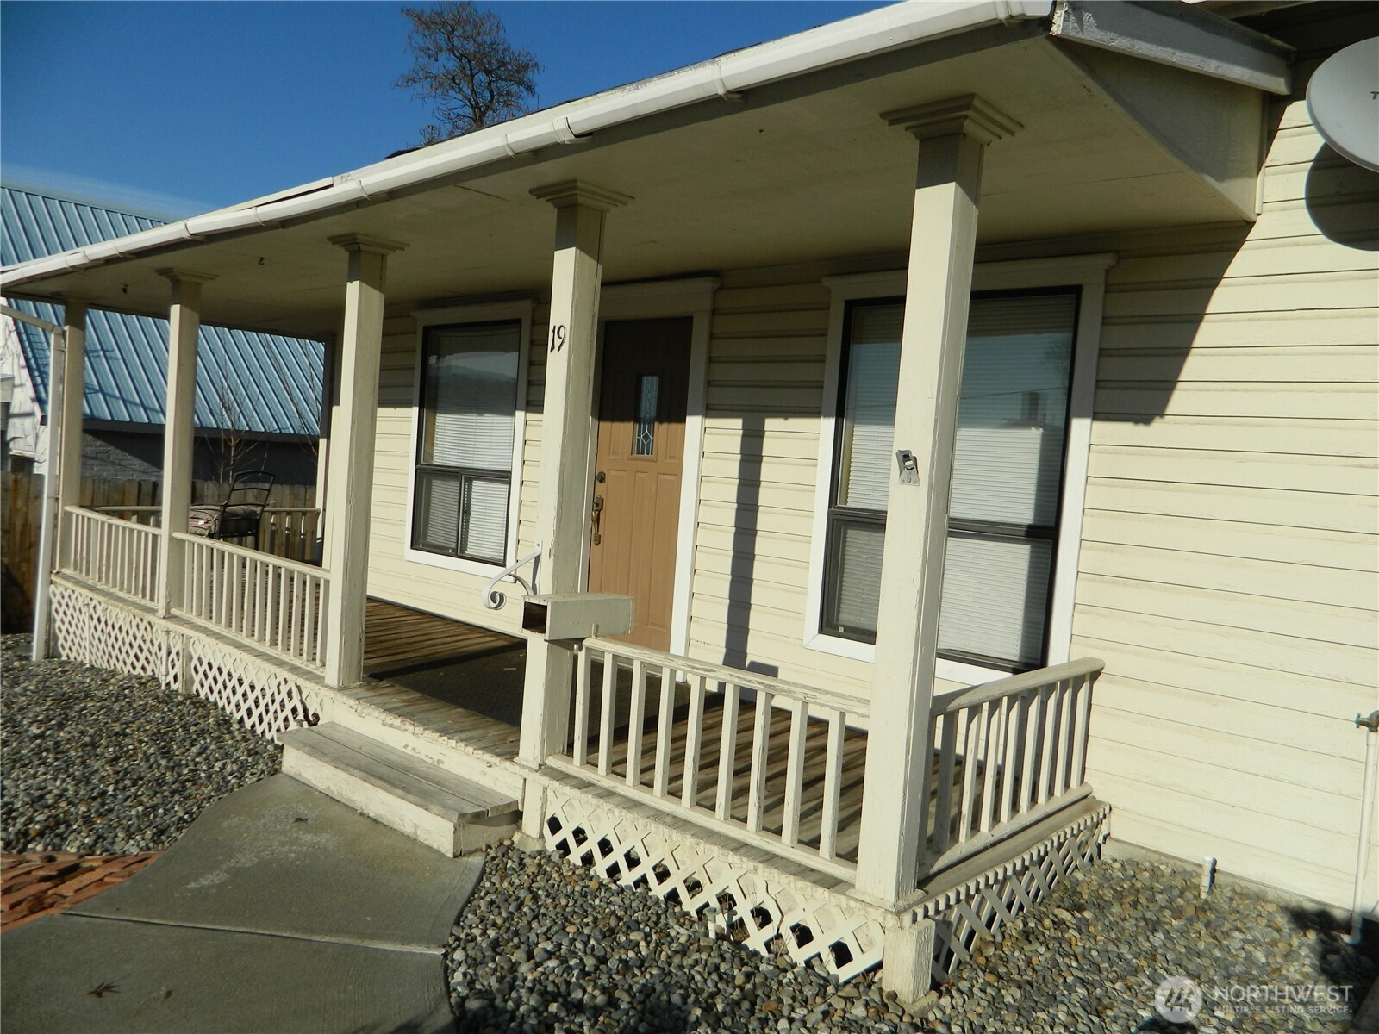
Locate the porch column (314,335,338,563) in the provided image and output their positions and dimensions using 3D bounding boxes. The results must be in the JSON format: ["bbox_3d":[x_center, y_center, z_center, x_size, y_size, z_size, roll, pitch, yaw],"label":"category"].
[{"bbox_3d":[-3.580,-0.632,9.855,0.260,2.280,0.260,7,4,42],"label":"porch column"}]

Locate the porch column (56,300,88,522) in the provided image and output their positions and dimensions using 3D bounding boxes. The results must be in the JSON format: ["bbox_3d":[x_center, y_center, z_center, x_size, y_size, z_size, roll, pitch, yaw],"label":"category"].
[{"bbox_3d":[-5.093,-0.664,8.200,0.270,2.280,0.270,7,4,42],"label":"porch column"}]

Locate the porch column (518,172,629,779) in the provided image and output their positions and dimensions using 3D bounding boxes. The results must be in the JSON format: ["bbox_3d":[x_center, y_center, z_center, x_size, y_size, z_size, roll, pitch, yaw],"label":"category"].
[{"bbox_3d":[-0.511,-0.140,4.003,0.295,2.280,0.295,7,4,42],"label":"porch column"}]

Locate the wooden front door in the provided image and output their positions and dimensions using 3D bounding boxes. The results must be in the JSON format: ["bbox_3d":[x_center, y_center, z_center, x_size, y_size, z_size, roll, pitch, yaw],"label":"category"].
[{"bbox_3d":[-0.306,-0.178,6.154,0.817,2.090,0.050,7,4,42],"label":"wooden front door"}]

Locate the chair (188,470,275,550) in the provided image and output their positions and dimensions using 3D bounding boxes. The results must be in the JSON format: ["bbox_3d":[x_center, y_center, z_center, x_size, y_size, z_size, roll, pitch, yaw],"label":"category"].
[{"bbox_3d":[-4.114,0.058,8.749,0.700,0.930,0.600,4,3,8],"label":"chair"}]

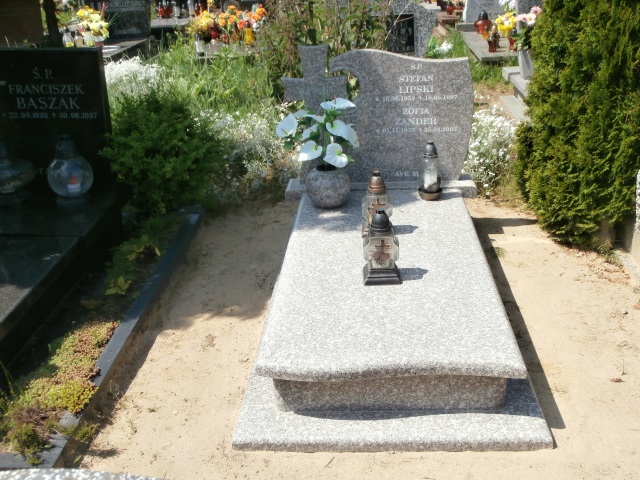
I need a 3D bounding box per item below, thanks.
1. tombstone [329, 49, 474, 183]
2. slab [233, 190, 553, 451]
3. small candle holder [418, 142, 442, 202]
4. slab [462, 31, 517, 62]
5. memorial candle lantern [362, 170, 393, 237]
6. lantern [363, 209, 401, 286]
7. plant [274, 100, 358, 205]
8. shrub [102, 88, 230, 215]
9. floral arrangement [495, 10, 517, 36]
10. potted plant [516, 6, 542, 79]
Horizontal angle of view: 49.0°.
[{"bbox_3d":[0.438,-0.666,3.787,0.760,0.710,0.080,-1,22,5],"label":"tombstone"},{"bbox_3d":[0.271,0.205,2.962,1.000,0.284,1.734,-1,22,5],"label":"slab"},{"bbox_3d":[0.554,-0.352,3.529,0.122,0.293,0.122,-1,22,5],"label":"small candle holder"},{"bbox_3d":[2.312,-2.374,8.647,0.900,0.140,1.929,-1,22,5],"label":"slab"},{"bbox_3d":[0.258,-0.169,3.132,0.138,0.292,0.130,-1,22,5],"label":"memorial candle lantern"},{"bbox_3d":[0.241,0.016,2.706,0.142,0.285,0.132,-1,22,5],"label":"lantern"},{"bbox_3d":[0.006,-0.435,3.479,0.410,0.540,0.360,-1,22,5],"label":"plant"},{"bbox_3d":[-1.006,-0.619,4.569,0.810,0.726,0.740,-1,22,5],"label":"shrub"},{"bbox_3d":[2.362,-2.756,8.949,0.276,0.319,0.260,-1,22,5],"label":"floral arrangement"},{"bbox_3d":[1.952,-1.830,6.539,0.260,0.655,0.250,-1,22,5],"label":"potted plant"}]

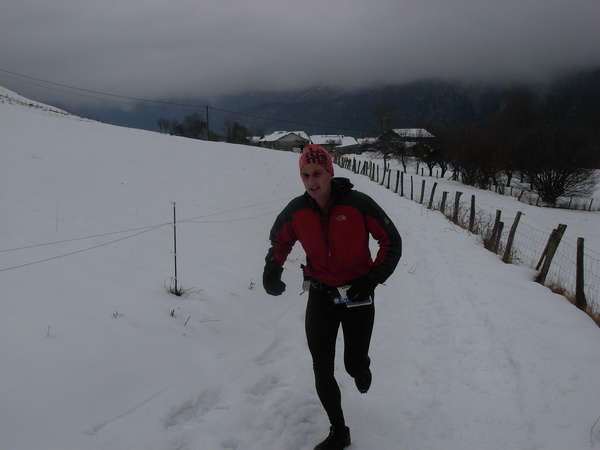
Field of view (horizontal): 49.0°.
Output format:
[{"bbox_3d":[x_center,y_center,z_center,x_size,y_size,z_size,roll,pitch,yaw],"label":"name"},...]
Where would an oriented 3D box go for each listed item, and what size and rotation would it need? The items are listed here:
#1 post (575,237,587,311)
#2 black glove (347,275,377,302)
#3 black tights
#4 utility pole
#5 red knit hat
[{"bbox_3d":[3.277,0.573,7.700,0.105,0.870,0.105,-2,7,0],"label":"post"},{"bbox_3d":[0.319,0.330,3.420,0.150,0.140,0.120,2,7,17],"label":"black glove"},{"bbox_3d":[0.221,0.718,3.680,0.380,0.860,0.500,1,7,9],"label":"black tights"},{"bbox_3d":[-16.010,-17.546,115.000,0.280,7.000,0.280,0,6,0],"label":"utility pole"},{"bbox_3d":[0.087,-0.340,3.470,0.185,0.180,0.220,0,15,12],"label":"red knit hat"}]

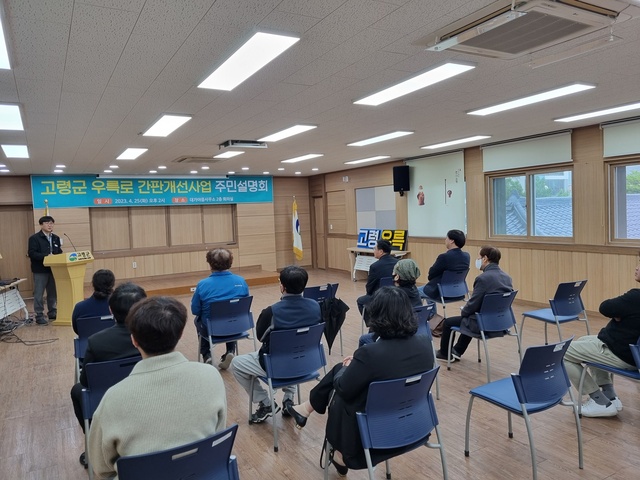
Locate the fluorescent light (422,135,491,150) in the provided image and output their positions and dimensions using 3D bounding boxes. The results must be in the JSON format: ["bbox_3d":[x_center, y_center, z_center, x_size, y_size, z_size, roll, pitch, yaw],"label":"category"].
[{"bbox_3d":[2.110,-1.542,7.550,0.280,0.050,1.250,-4,4,-29],"label":"fluorescent light"}]

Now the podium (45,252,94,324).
[{"bbox_3d":[-3.898,0.752,7.566,0.430,1.140,0.620,-2,3,11],"label":"podium"}]

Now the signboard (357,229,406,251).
[{"bbox_3d":[1.413,0.003,10.901,0.090,0.450,1.720,10,-3,-29],"label":"signboard"}]

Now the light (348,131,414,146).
[{"bbox_3d":[0.847,-1.442,6.943,0.310,0.050,1.240,-4,3,-30],"label":"light"}]

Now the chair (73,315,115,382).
[{"bbox_3d":[-1.783,0.984,4.005,0.460,0.800,0.540,-4,3,-30],"label":"chair"}]

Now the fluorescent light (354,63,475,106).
[{"bbox_3d":[0.731,-1.304,4.029,0.284,0.050,1.240,-4,3,-30],"label":"fluorescent light"}]

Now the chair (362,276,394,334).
[{"bbox_3d":[0.830,0.827,6.063,0.490,0.800,0.530,-4,4,-29],"label":"chair"}]

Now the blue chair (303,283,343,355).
[{"bbox_3d":[-0.101,0.897,5.447,0.490,0.800,0.530,-4,4,-29],"label":"blue chair"}]

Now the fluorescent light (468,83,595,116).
[{"bbox_3d":[2.050,-1.381,4.839,0.310,0.050,1.240,-4,3,-30],"label":"fluorescent light"}]

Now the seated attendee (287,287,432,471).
[{"bbox_3d":[0.176,0.783,2.552,0.500,1.180,0.940,-4,3,-36],"label":"seated attendee"}]

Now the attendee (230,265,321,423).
[{"bbox_3d":[-0.347,0.794,3.638,0.620,1.230,0.660,-4,4,-29],"label":"attendee"}]

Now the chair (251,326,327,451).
[{"bbox_3d":[-0.226,1.009,3.559,0.490,0.800,0.530,-4,4,-29],"label":"chair"}]

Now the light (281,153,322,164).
[{"bbox_3d":[-0.328,-1.529,8.957,0.280,0.050,1.250,-4,4,-29],"label":"light"}]

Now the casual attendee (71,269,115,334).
[{"bbox_3d":[-1.861,0.801,4.129,0.490,1.160,0.700,-4,3,-30],"label":"casual attendee"}]

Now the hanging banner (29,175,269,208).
[{"bbox_3d":[-3.755,-1.206,11.772,5.670,0.720,0.020,-4,4,-29],"label":"hanging banner"}]

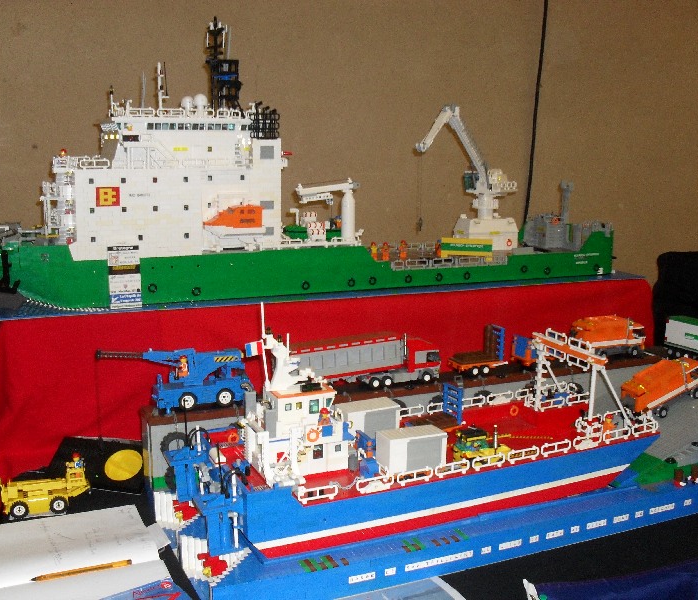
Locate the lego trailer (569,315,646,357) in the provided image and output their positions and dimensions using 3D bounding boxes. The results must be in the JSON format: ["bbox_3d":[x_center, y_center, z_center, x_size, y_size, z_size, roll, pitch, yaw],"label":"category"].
[{"bbox_3d":[0.550,0.076,1.736,0.181,0.092,0.057,-3,12,-20],"label":"lego trailer"}]

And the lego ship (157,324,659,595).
[{"bbox_3d":[0.127,0.164,1.311,0.815,0.335,0.263,-4,12,-24],"label":"lego ship"}]

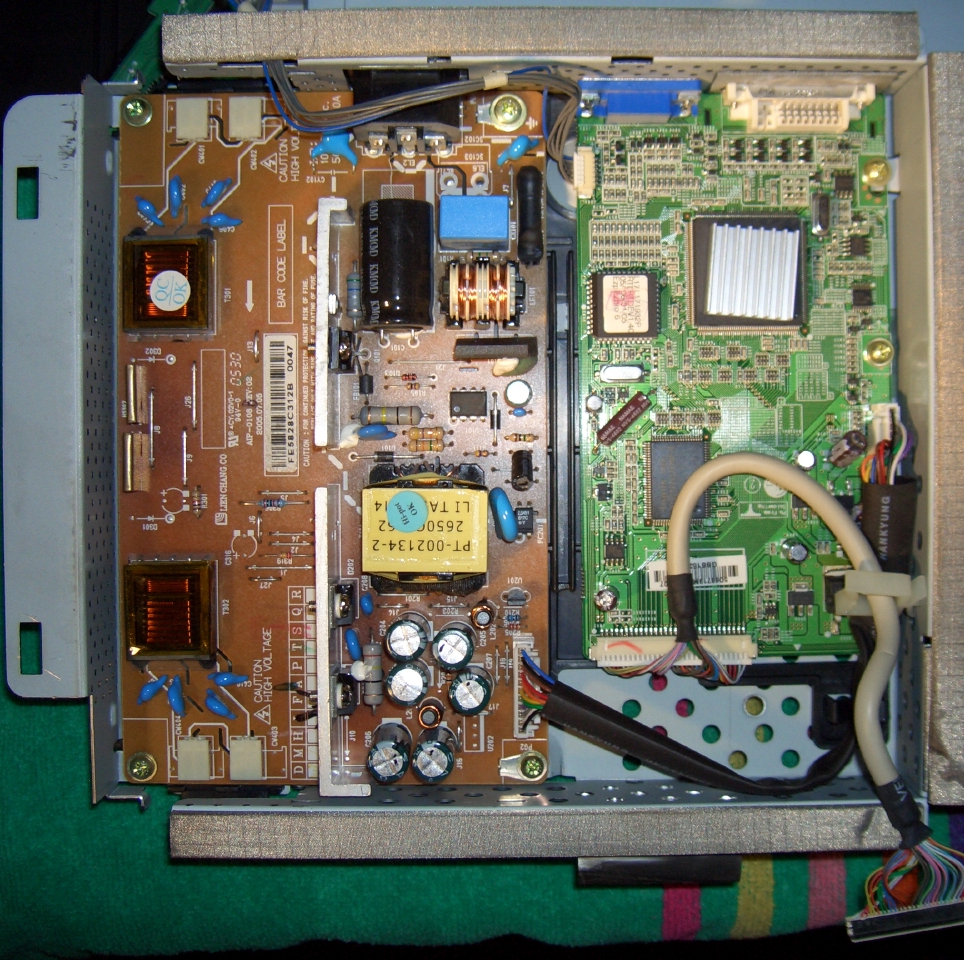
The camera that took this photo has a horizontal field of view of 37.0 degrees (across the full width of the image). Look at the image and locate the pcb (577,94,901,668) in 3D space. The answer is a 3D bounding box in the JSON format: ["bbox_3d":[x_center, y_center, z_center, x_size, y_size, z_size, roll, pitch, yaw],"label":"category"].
[{"bbox_3d":[0.065,-0.027,0.364,0.082,0.015,0.146,0,90,1],"label":"pcb"}]

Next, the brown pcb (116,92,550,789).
[{"bbox_3d":[-0.038,-0.011,0.360,0.111,0.028,0.178,0,90,1],"label":"brown pcb"}]

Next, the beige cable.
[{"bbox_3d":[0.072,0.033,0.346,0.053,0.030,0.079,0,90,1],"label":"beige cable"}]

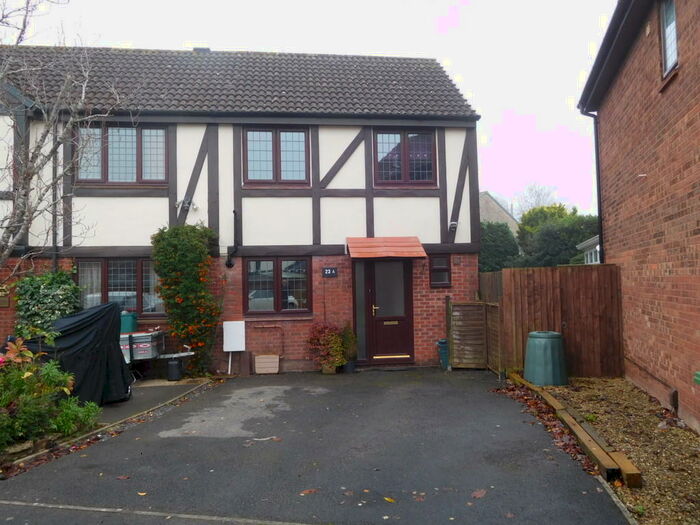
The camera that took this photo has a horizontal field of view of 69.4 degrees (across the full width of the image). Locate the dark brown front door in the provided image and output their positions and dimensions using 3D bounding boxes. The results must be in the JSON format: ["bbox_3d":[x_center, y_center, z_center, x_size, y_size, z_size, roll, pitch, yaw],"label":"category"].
[{"bbox_3d":[0.791,0.968,10.163,0.965,2.064,0.090,-1,-3,-6],"label":"dark brown front door"}]

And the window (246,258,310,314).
[{"bbox_3d":[-1.407,0.446,9.900,1.311,1.149,0.090,-1,-2,-6],"label":"window"}]

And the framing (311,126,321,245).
[{"bbox_3d":[-0.669,-1.519,9.959,0.158,2.365,0.050,-1,-2,-6],"label":"framing"}]

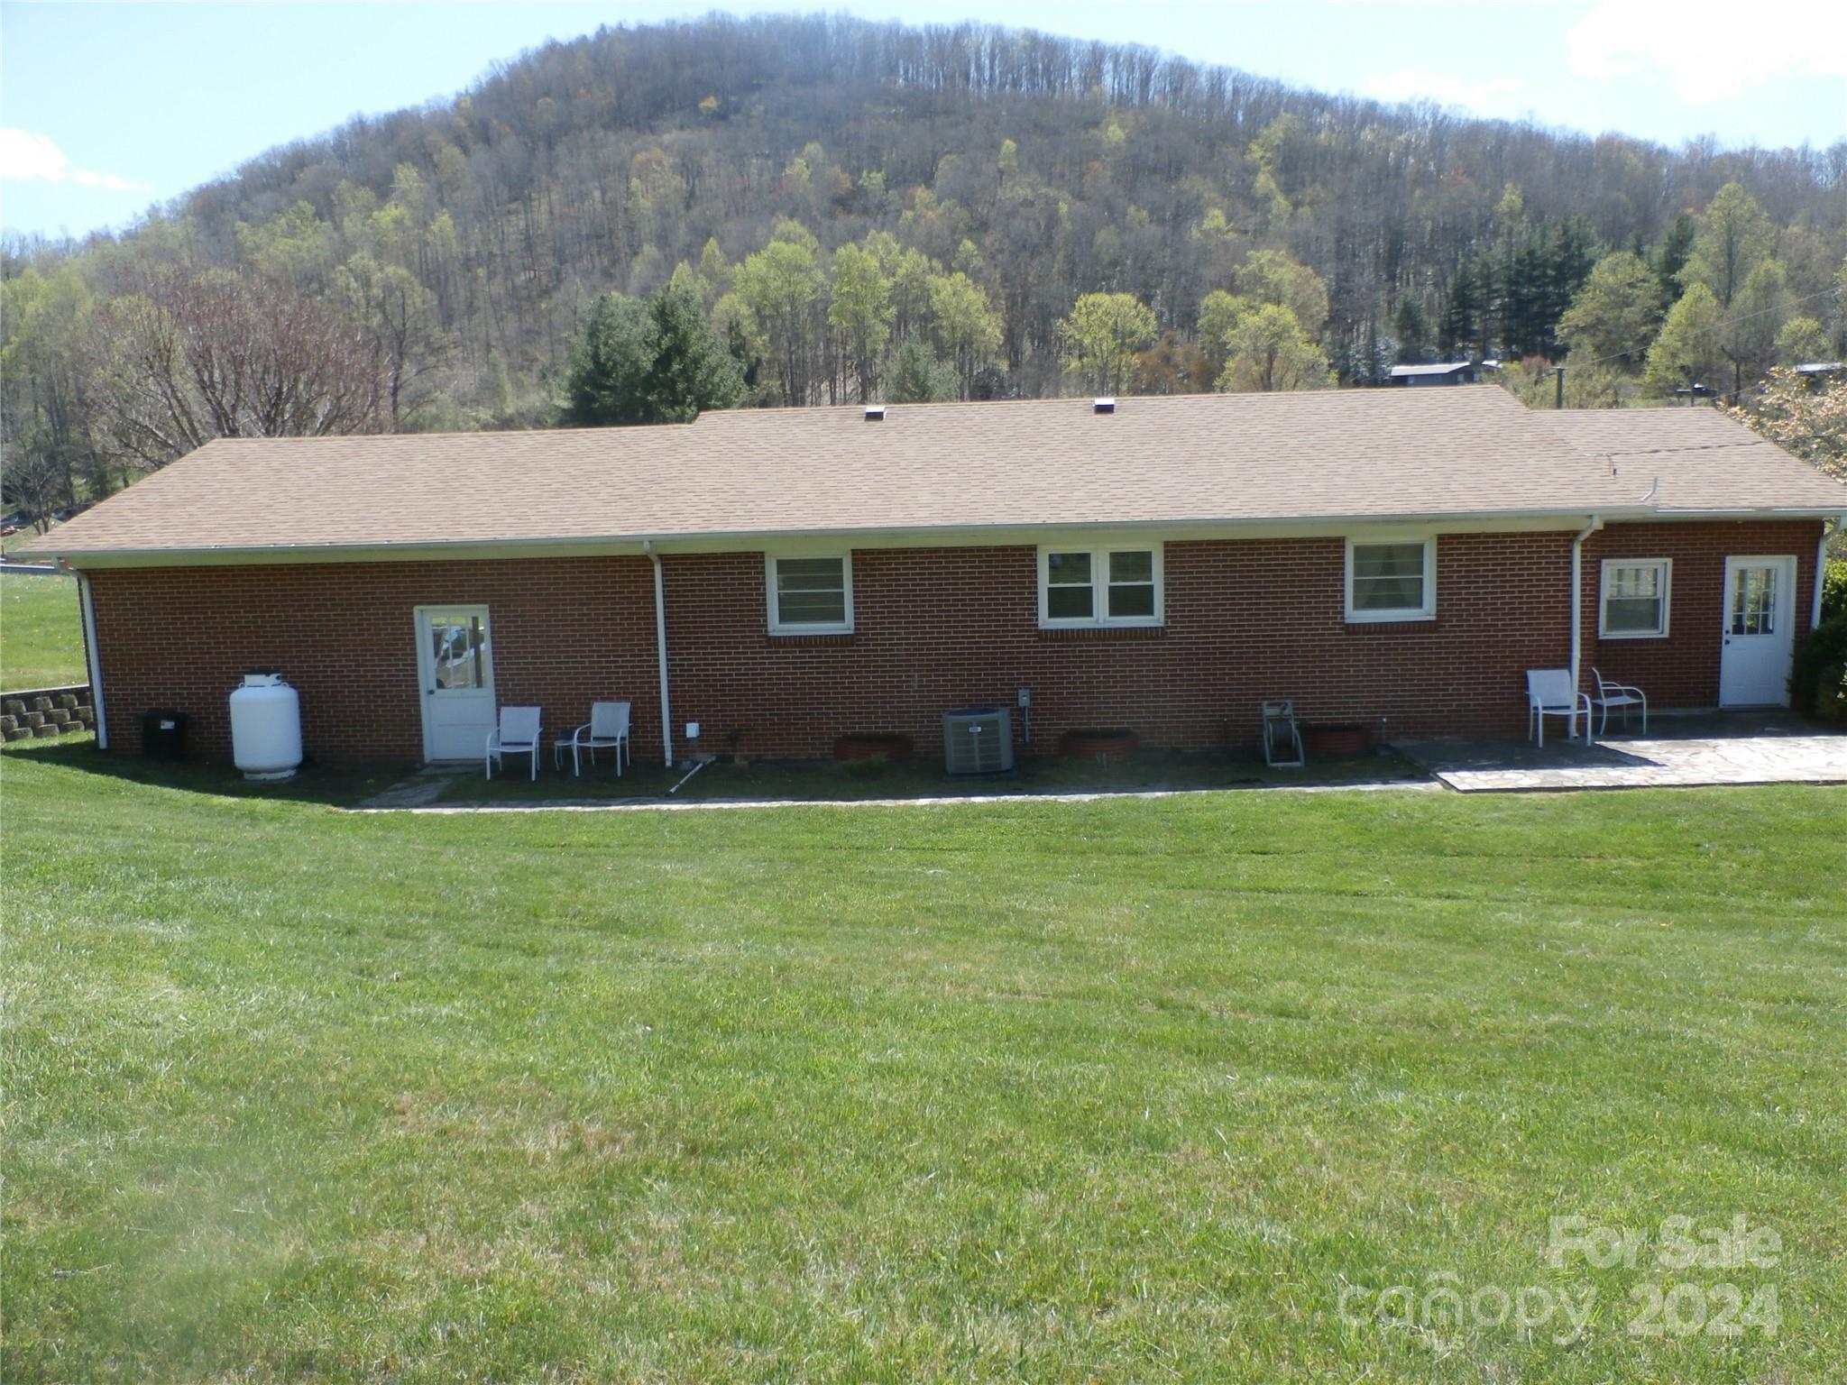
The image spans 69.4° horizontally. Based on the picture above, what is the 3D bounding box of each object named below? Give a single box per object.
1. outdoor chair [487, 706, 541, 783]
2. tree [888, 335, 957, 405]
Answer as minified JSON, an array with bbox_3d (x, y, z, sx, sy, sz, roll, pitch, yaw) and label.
[{"bbox_3d":[-5.090,0.609,16.719,0.620,0.840,0.680,-2,7,-3],"label":"outdoor chair"},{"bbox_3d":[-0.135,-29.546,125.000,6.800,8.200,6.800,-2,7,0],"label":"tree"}]

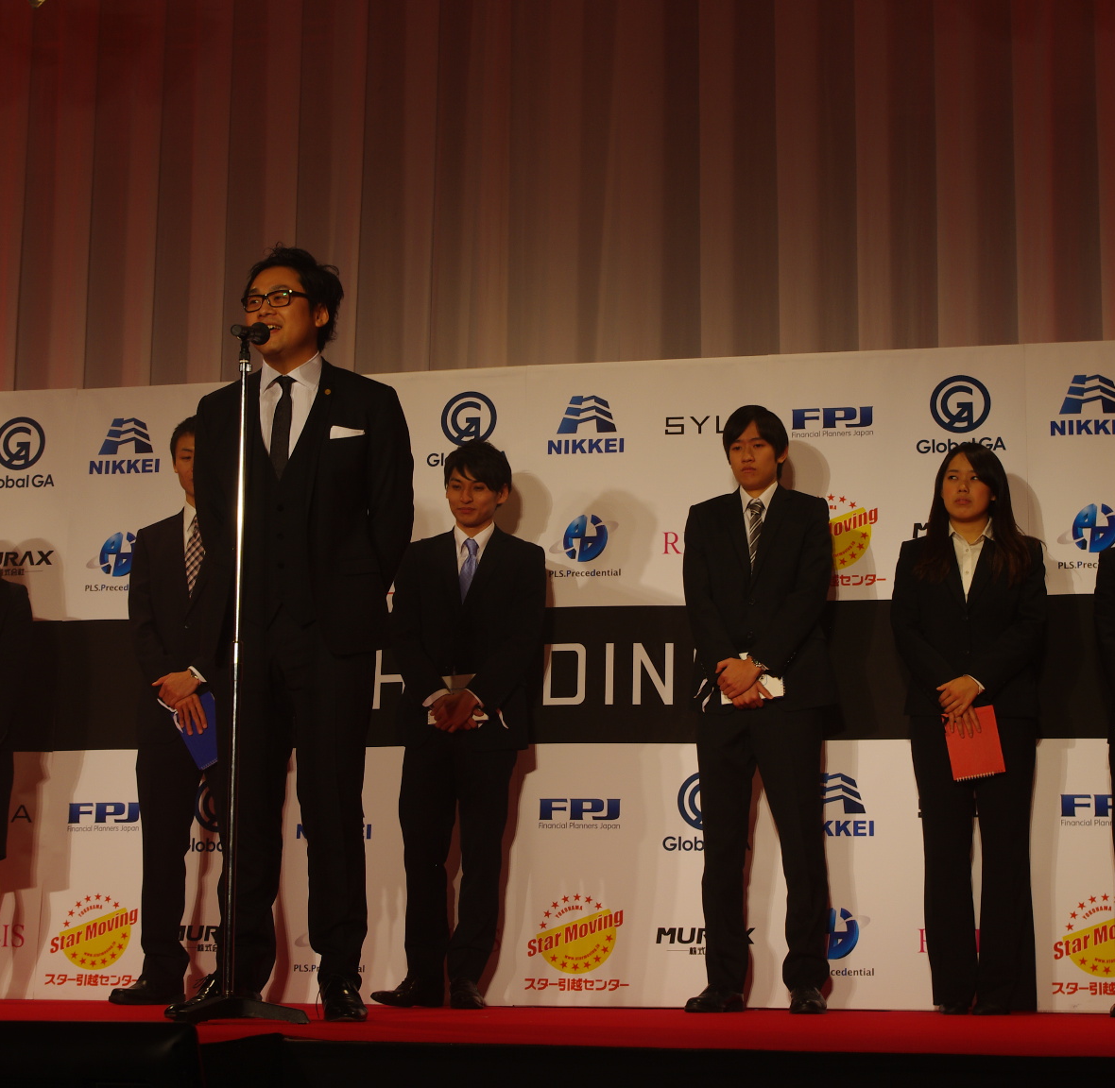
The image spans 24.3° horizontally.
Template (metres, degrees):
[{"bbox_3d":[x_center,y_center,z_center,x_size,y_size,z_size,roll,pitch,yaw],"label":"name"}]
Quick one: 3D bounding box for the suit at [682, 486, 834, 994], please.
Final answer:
[{"bbox_3d":[0.573,0.553,7.489,0.436,1.475,0.330,-2,-10,14],"label":"suit"}]

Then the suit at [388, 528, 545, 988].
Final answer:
[{"bbox_3d":[-0.267,0.622,7.670,0.451,1.372,0.330,-2,-10,14],"label":"suit"}]

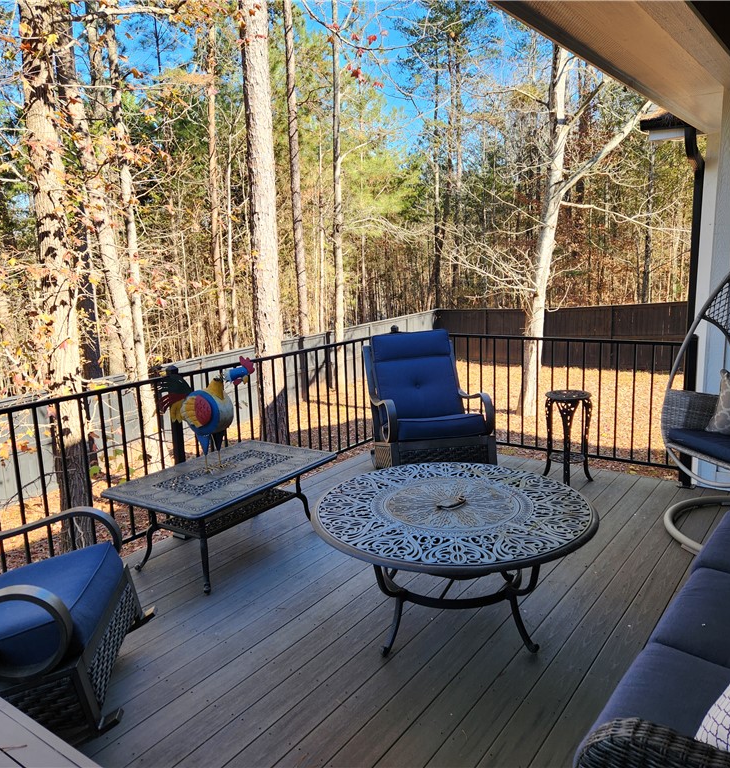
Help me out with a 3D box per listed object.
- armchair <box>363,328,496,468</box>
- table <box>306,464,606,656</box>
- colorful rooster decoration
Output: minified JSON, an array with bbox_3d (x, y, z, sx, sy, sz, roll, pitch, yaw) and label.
[{"bbox_3d":[0.481,0.129,5.081,0.760,0.970,0.800,-4,12,-12],"label":"armchair"},{"bbox_3d":[0.386,0.784,3.046,1.216,0.535,1.216,-2,11,0],"label":"table"},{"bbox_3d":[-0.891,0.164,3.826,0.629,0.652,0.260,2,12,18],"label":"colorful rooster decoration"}]

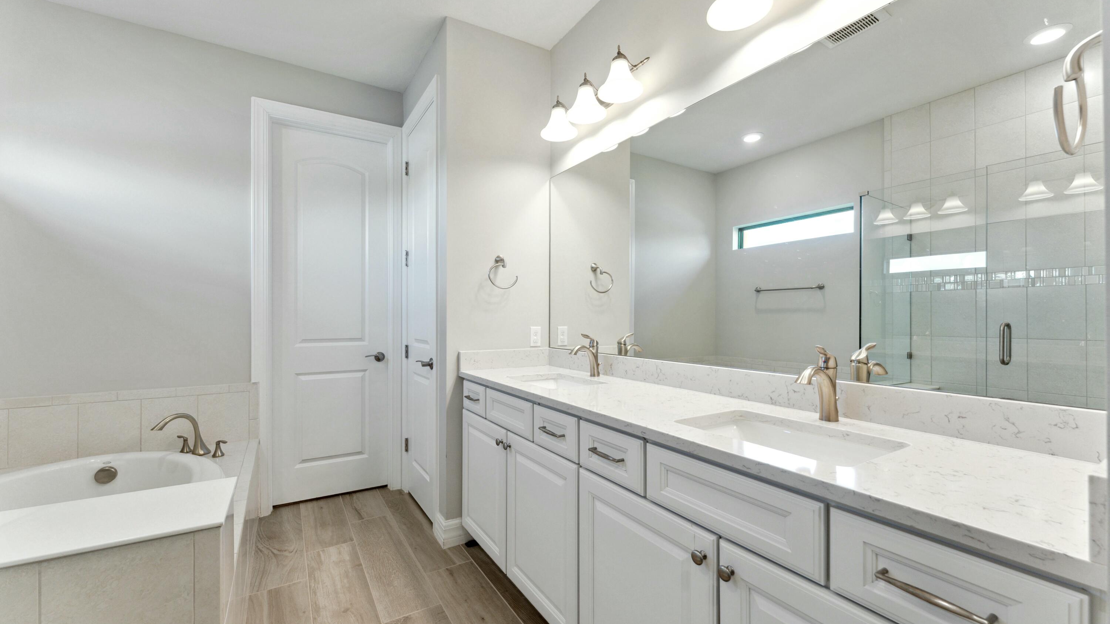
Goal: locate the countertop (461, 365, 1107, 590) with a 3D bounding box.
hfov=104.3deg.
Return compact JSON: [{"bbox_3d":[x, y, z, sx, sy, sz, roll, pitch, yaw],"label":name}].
[{"bbox_3d":[0.308,0.322,1.546,0.568,0.029,2.137,0,-1,-32],"label":"countertop"}]

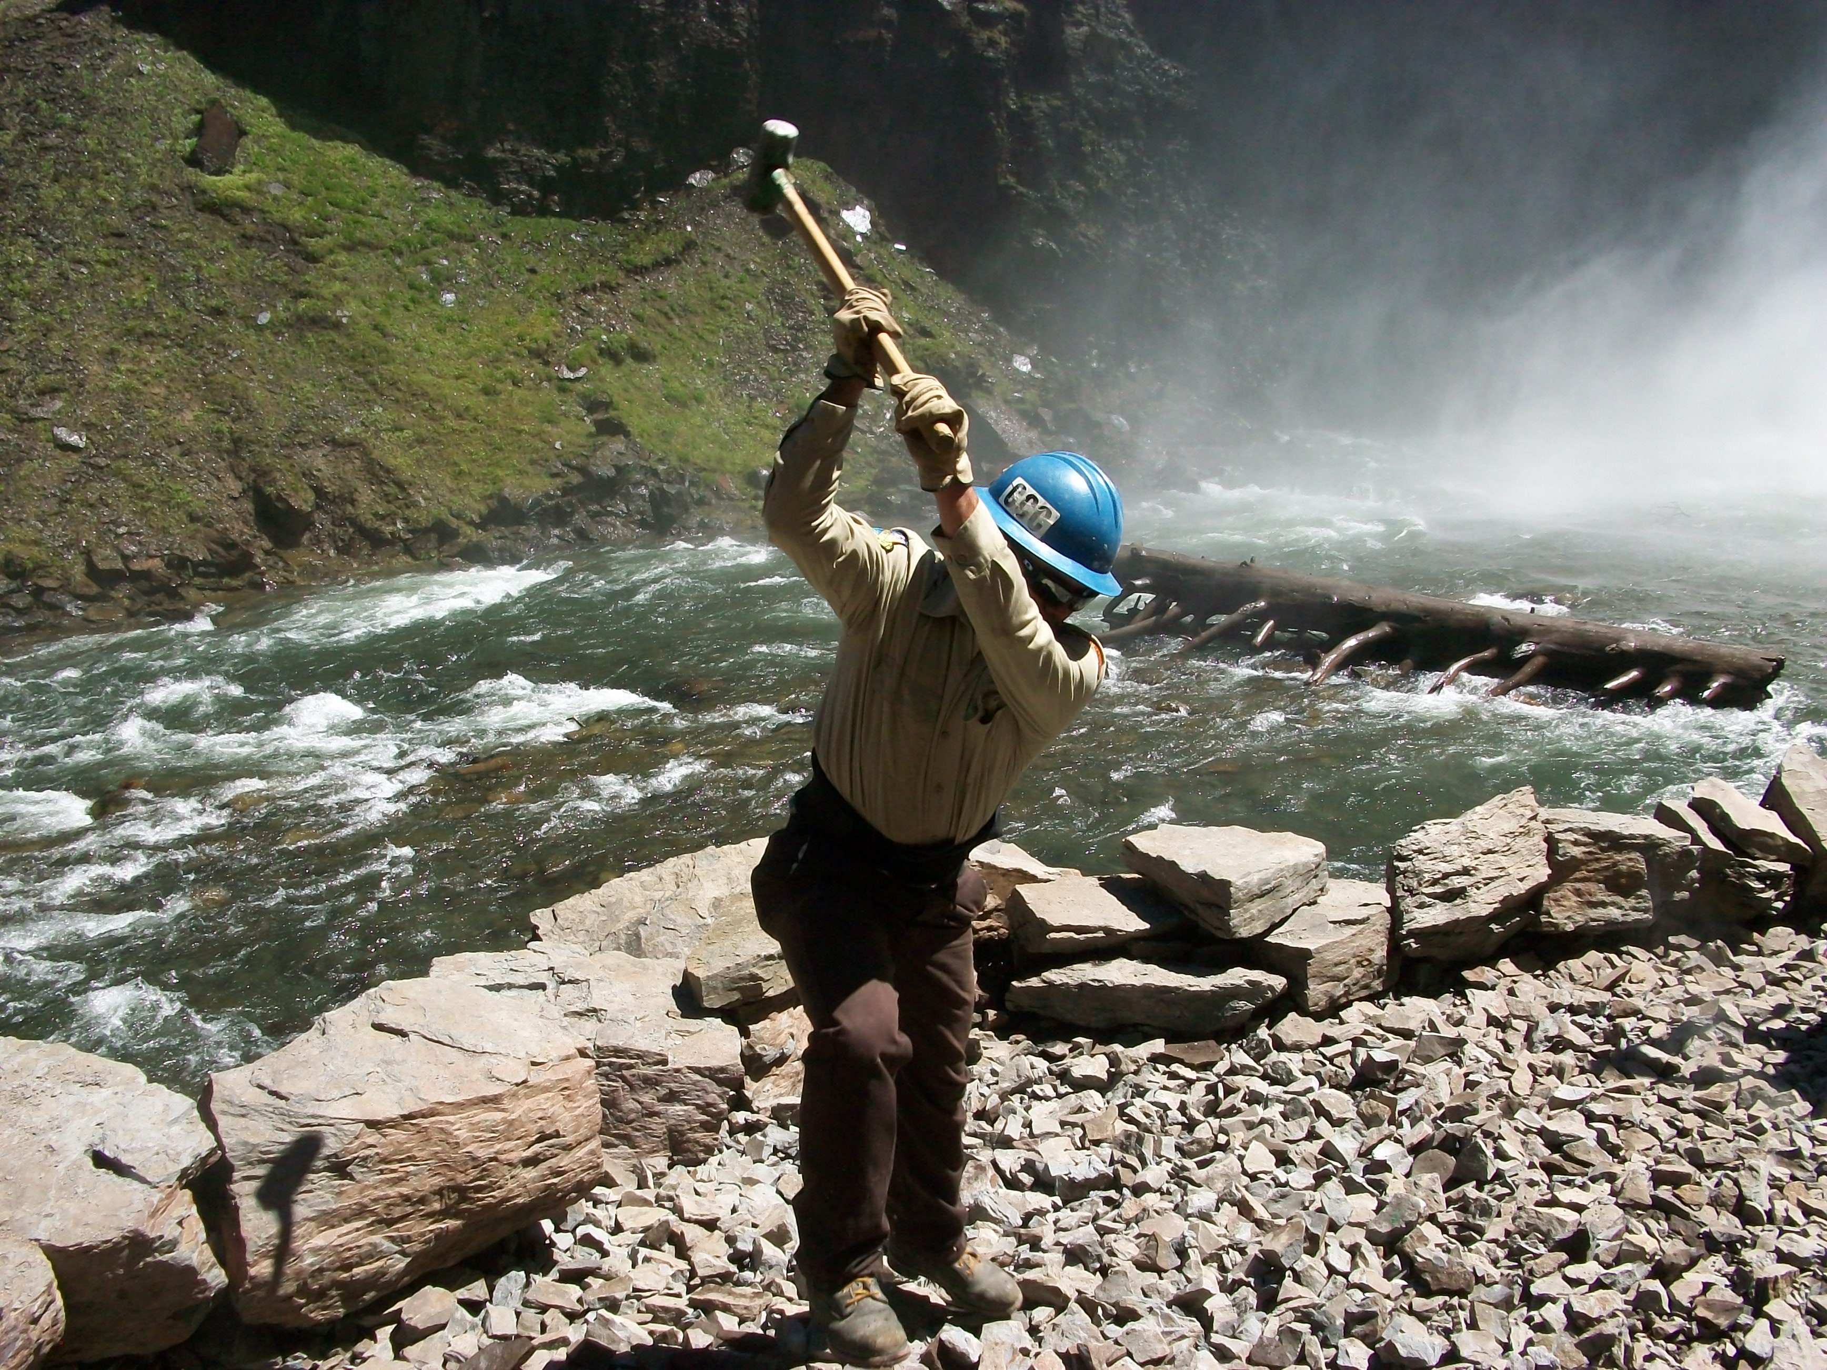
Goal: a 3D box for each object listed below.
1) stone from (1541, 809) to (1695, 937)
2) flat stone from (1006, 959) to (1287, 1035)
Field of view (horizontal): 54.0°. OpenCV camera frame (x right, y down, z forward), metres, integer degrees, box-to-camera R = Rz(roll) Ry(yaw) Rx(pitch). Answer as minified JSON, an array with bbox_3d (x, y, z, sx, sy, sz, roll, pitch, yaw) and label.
[{"bbox_3d":[2.165,0.577,5.582,0.420,0.310,0.300,3,10,15],"label":"stone"},{"bbox_3d":[0.605,0.809,4.678,0.690,0.140,0.280,0,9,0],"label":"flat stone"}]

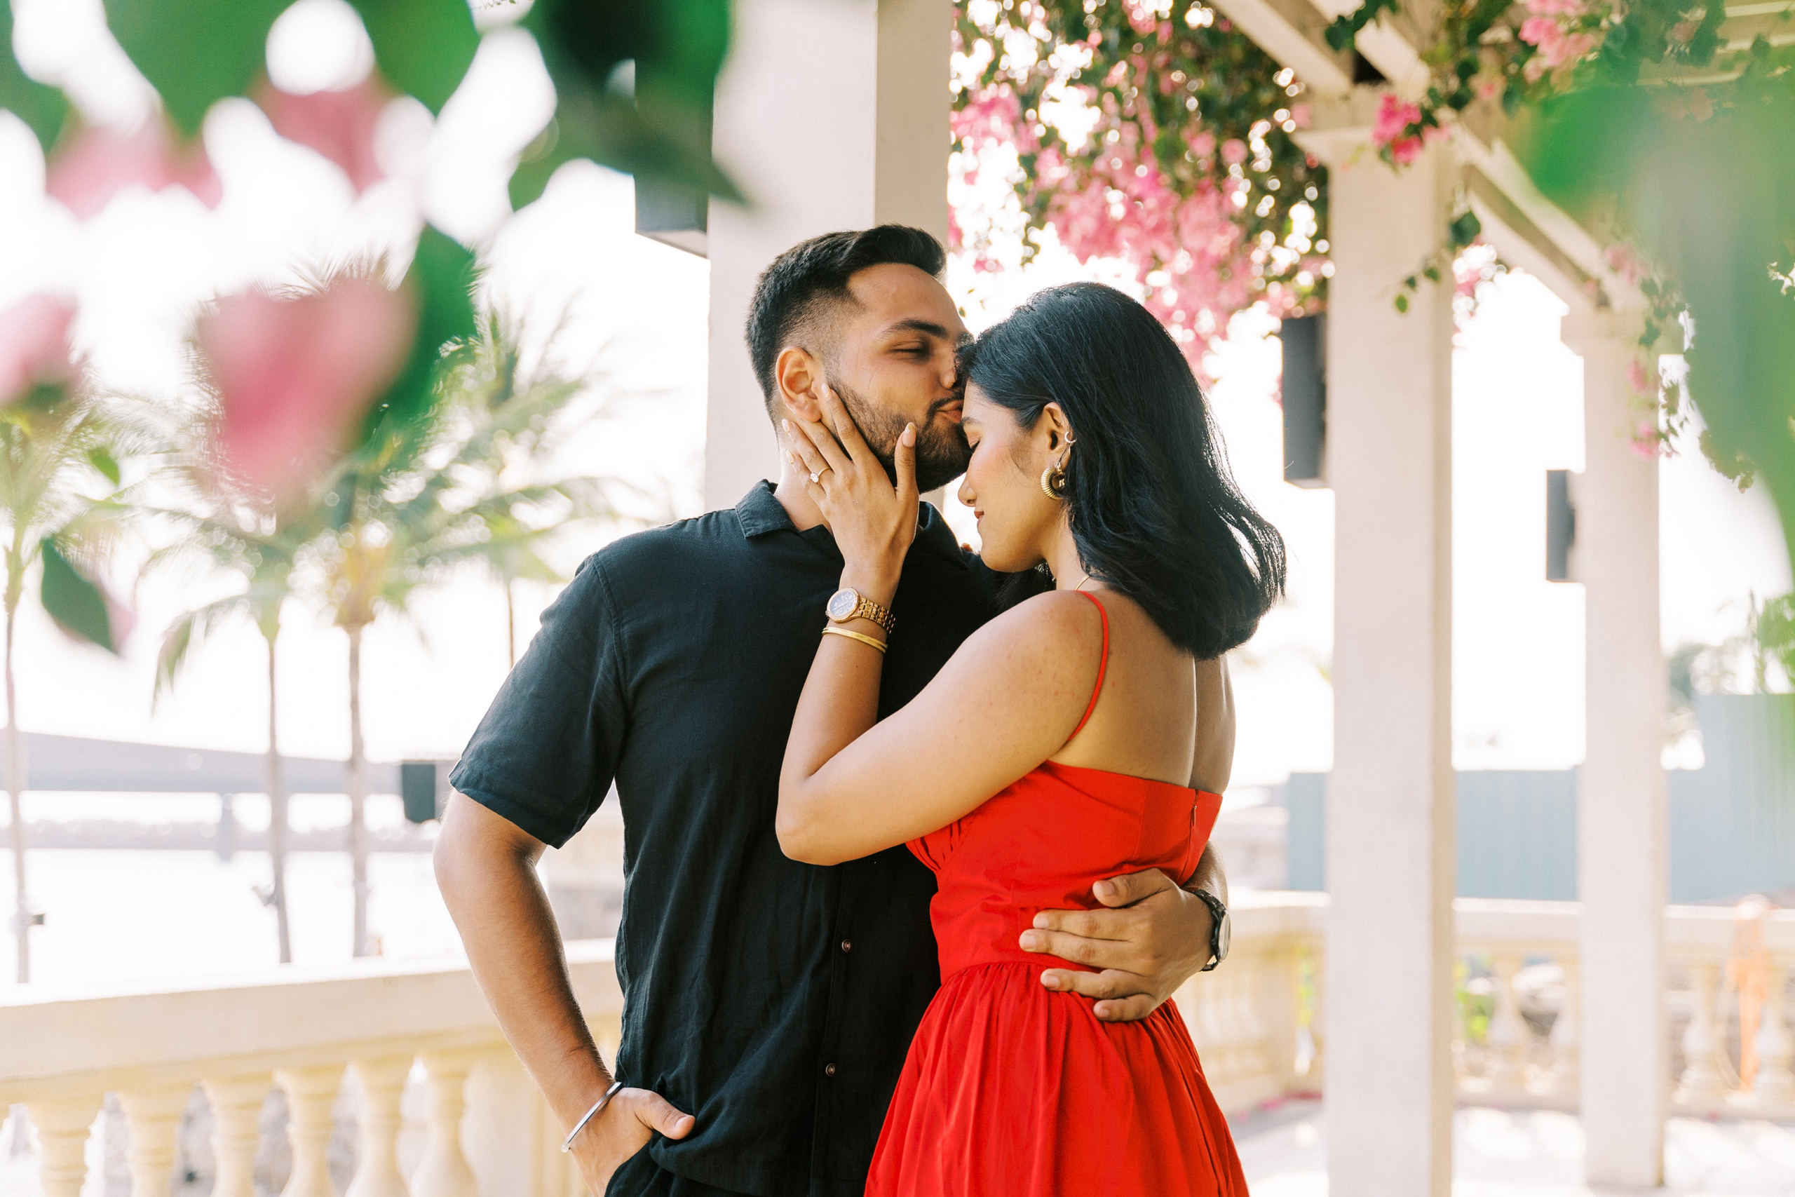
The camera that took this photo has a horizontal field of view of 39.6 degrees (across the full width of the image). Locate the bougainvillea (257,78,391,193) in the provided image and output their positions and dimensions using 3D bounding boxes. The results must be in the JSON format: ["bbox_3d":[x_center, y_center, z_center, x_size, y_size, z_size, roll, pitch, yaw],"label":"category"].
[{"bbox_3d":[-0.143,-0.116,0.620,0.033,0.030,0.029,2,-6,-13],"label":"bougainvillea"}]

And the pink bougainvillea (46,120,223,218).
[{"bbox_3d":[-0.190,-0.107,0.620,0.042,0.028,0.032,3,-6,-17],"label":"pink bougainvillea"}]

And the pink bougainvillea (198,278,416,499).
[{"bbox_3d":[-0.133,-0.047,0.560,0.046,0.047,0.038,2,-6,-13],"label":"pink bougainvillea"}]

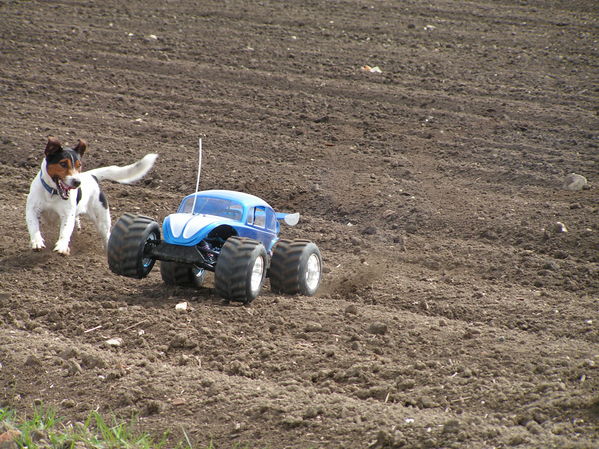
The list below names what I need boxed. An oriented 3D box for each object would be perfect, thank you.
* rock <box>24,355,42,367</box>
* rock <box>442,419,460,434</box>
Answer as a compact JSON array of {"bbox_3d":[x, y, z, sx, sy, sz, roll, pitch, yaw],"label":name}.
[{"bbox_3d":[-0.707,0.361,11.903,0.046,0.029,0.039,0,5,0],"label":"rock"},{"bbox_3d":[0.361,0.479,10.631,0.041,0.035,0.035,0,5,0],"label":"rock"}]

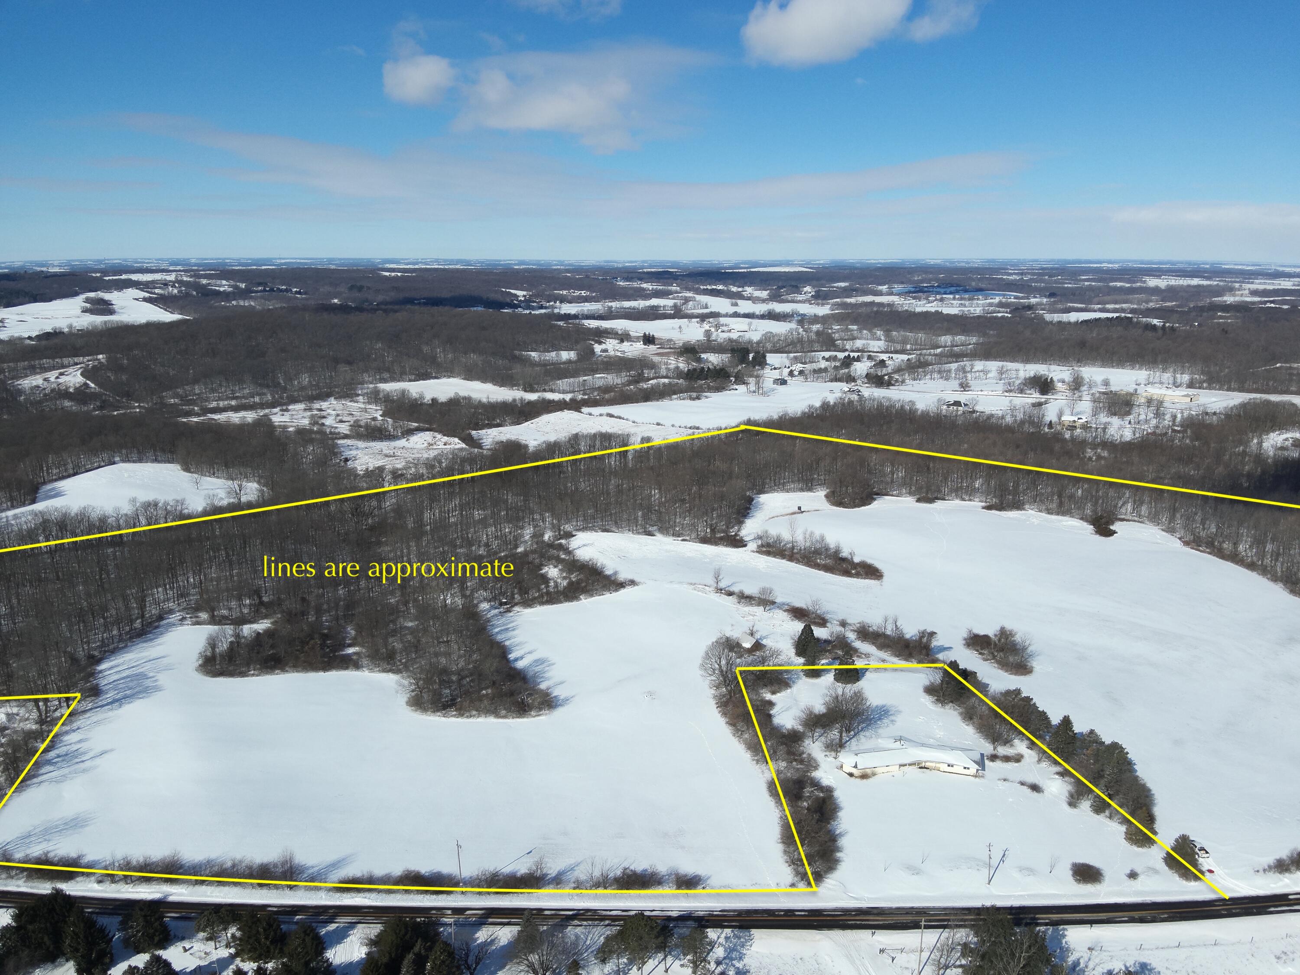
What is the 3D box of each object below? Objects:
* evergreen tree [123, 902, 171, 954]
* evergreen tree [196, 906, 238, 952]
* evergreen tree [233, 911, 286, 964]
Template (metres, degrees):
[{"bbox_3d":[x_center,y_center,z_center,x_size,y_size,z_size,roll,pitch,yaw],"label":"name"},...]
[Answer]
[{"bbox_3d":[-94.460,81.700,168.930,8.060,9.360,8.060,0,14,0],"label":"evergreen tree"},{"bbox_3d":[-80.630,82.470,167.670,6.910,8.500,6.910,0,14,0],"label":"evergreen tree"},{"bbox_3d":[-72.390,82.420,167.310,9.060,8.780,9.060,0,14,0],"label":"evergreen tree"}]

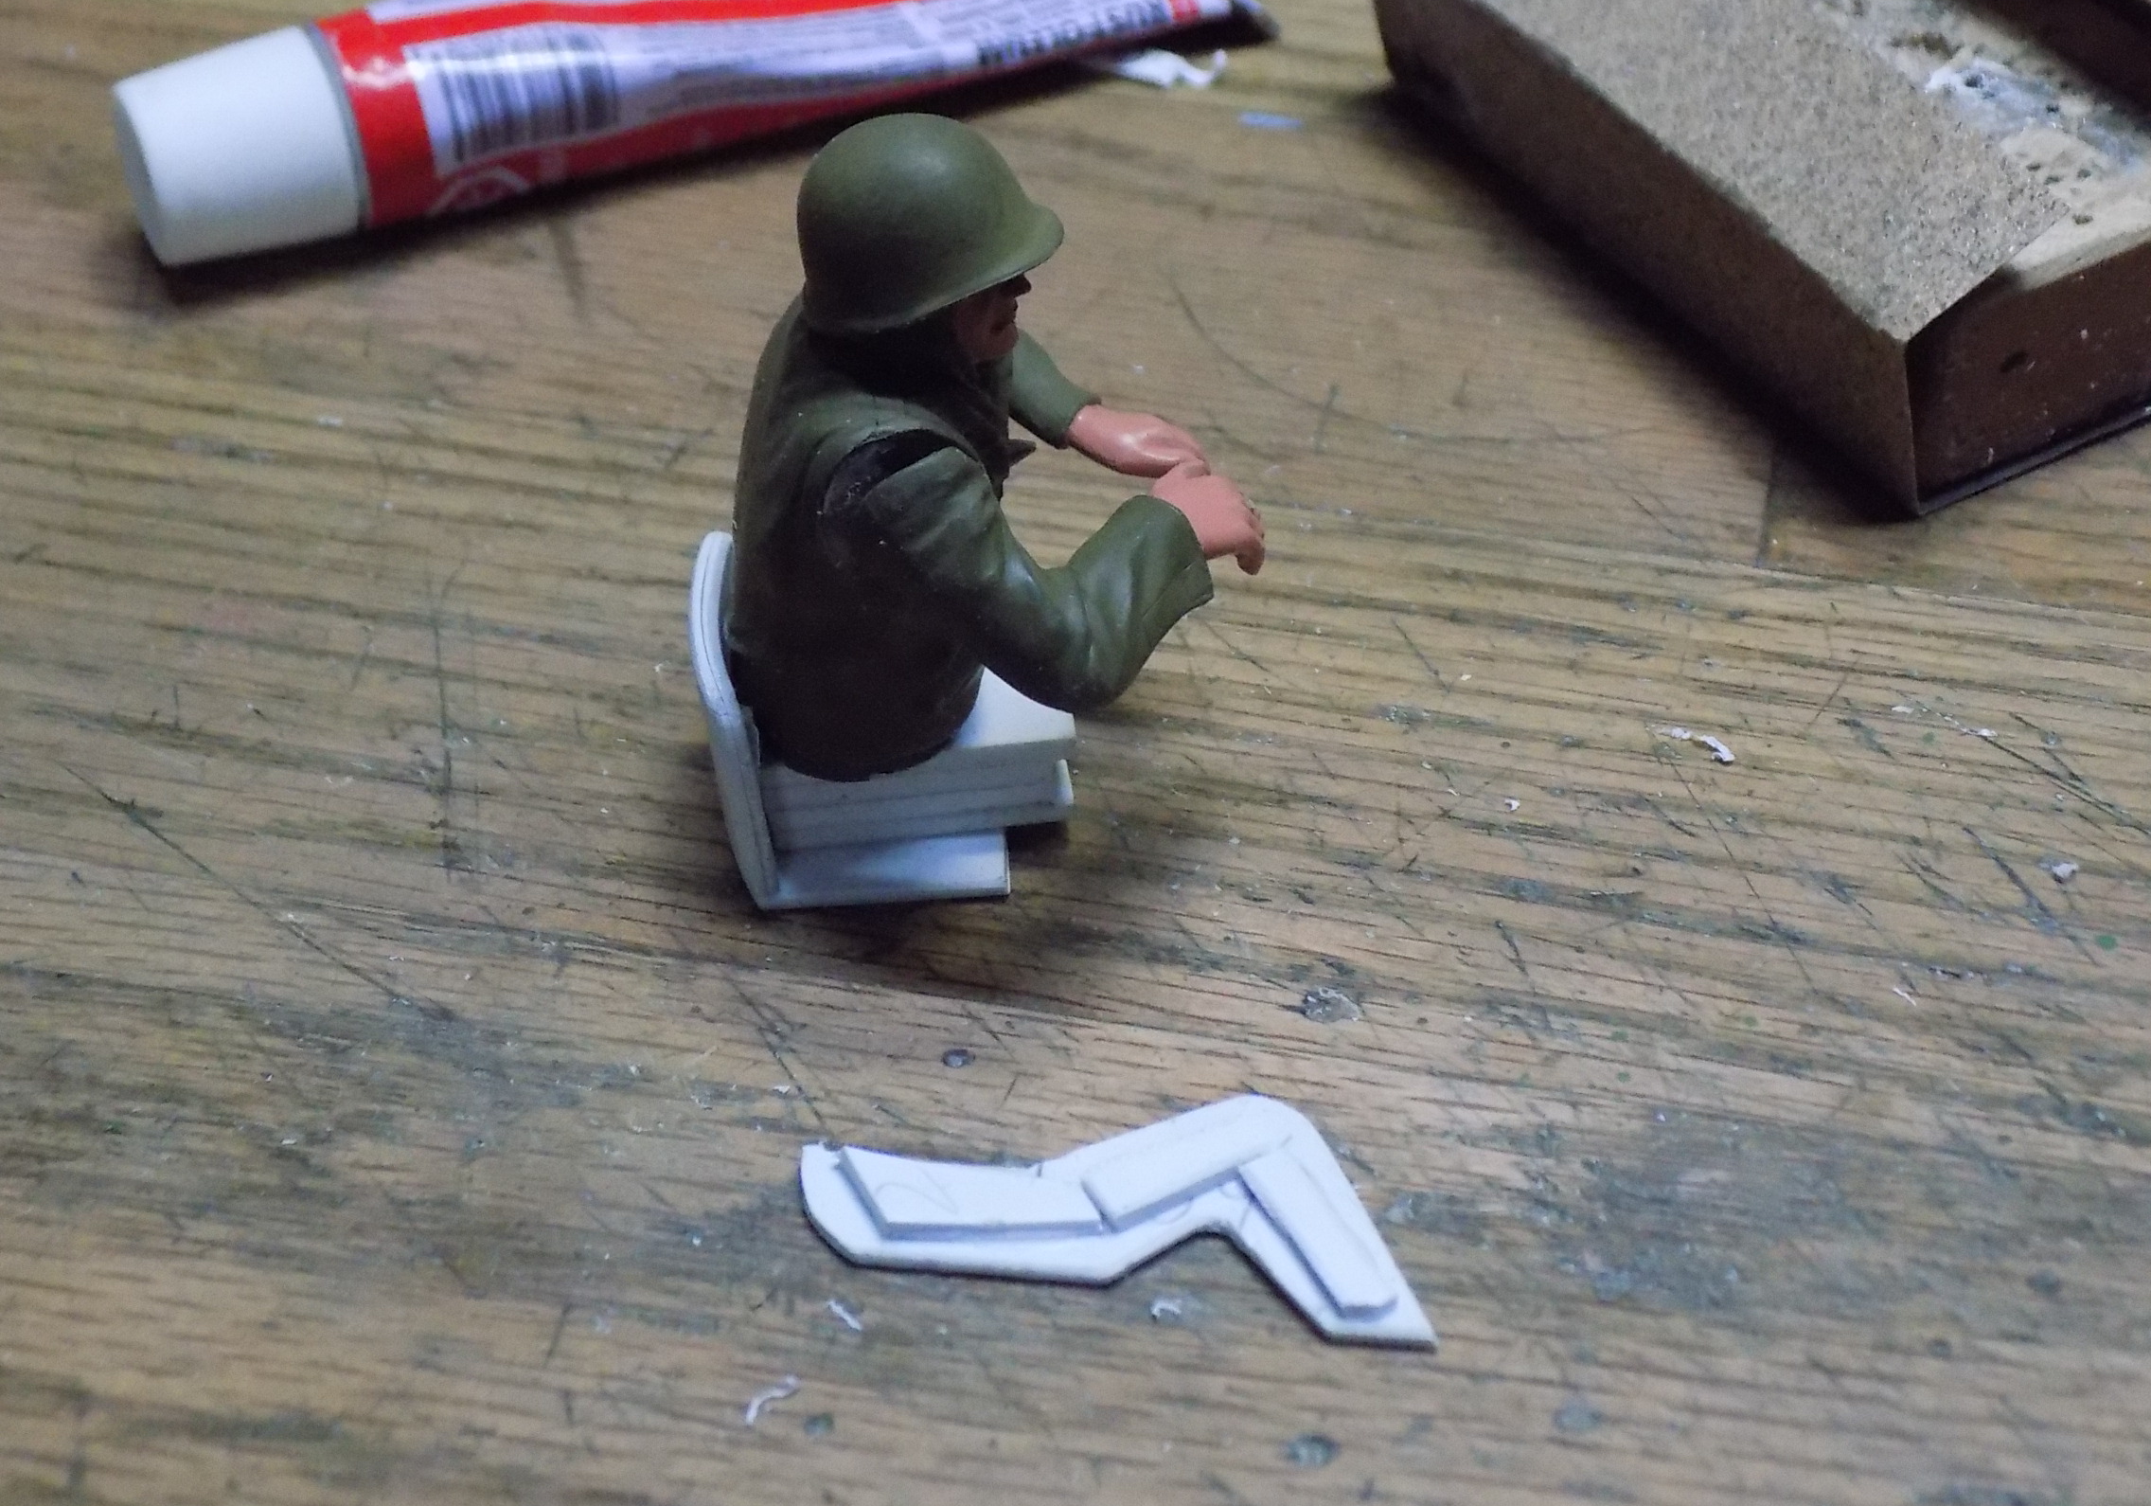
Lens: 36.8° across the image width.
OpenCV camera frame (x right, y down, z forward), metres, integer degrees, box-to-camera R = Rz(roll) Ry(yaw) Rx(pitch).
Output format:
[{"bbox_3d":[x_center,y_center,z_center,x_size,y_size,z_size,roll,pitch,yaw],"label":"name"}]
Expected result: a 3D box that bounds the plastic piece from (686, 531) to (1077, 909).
[{"bbox_3d":[-0.014,-0.006,0.238,0.027,0.026,0.021,-3,42,-4],"label":"plastic piece"}]

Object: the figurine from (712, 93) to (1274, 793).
[{"bbox_3d":[-0.006,-0.024,0.226,0.037,0.049,0.032,-7,42,-7],"label":"figurine"}]

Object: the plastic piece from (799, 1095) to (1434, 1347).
[{"bbox_3d":[0.002,0.031,0.215,0.041,0.003,0.021,-1,42,-1],"label":"plastic piece"}]

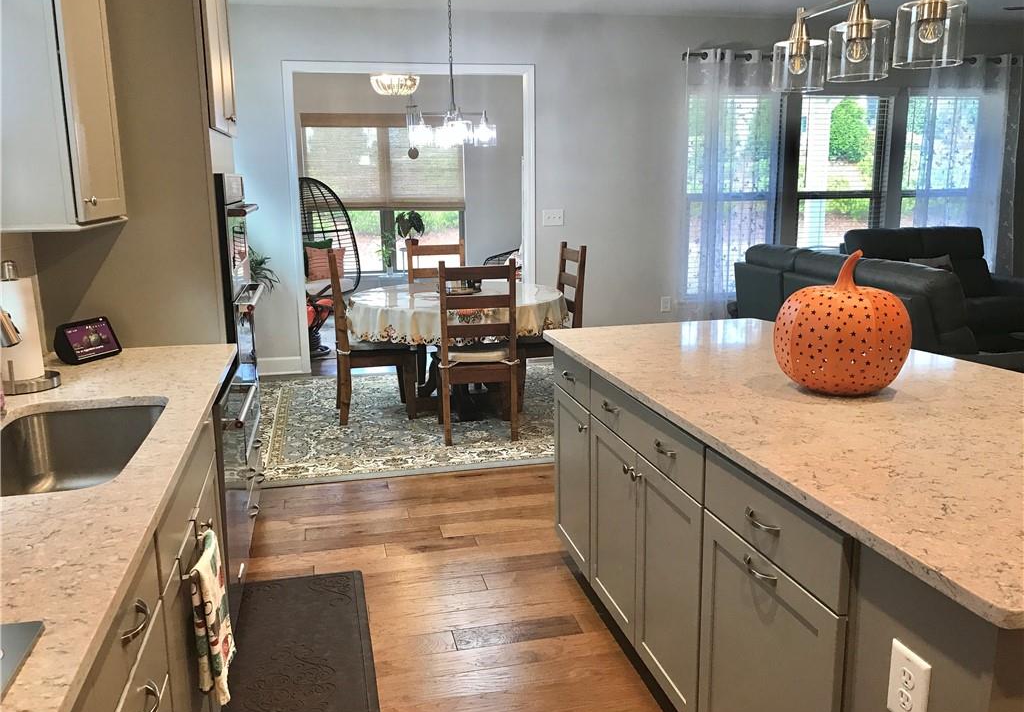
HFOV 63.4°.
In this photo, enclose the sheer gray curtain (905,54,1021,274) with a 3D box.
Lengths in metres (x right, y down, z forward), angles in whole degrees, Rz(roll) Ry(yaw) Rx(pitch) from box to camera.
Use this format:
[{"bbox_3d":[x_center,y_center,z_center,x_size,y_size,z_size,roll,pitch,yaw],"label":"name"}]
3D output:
[{"bbox_3d":[4.150,-1.458,7.554,1.089,2.435,0.119,-3,12,-13],"label":"sheer gray curtain"}]

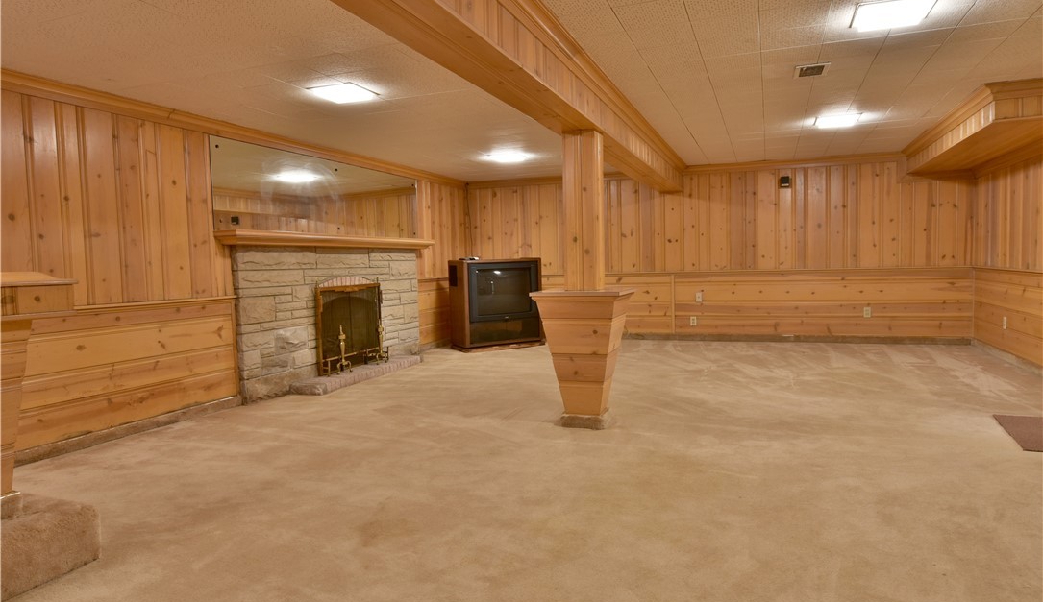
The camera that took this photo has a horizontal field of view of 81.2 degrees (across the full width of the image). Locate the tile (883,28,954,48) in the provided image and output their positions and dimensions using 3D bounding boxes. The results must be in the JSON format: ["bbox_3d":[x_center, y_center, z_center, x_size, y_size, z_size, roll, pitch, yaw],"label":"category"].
[{"bbox_3d":[2.088,-1.392,3.225,0.305,0.020,0.305,0,4,22],"label":"tile"}]

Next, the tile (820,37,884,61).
[{"bbox_3d":[1.816,-1.398,3.360,0.305,0.018,0.305,0,4,22],"label":"tile"}]

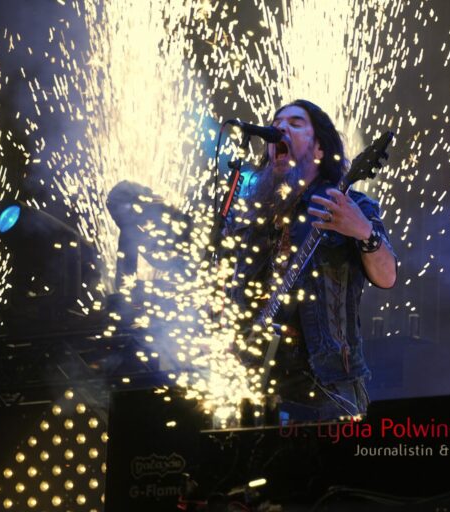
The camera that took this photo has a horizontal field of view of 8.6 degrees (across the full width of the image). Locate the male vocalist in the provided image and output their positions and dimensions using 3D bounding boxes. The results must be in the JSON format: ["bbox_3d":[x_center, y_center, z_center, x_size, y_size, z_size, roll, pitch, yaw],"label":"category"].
[{"bbox_3d":[0.263,0.364,9.085,0.460,1.680,0.620,4,-6,-44],"label":"male vocalist"}]

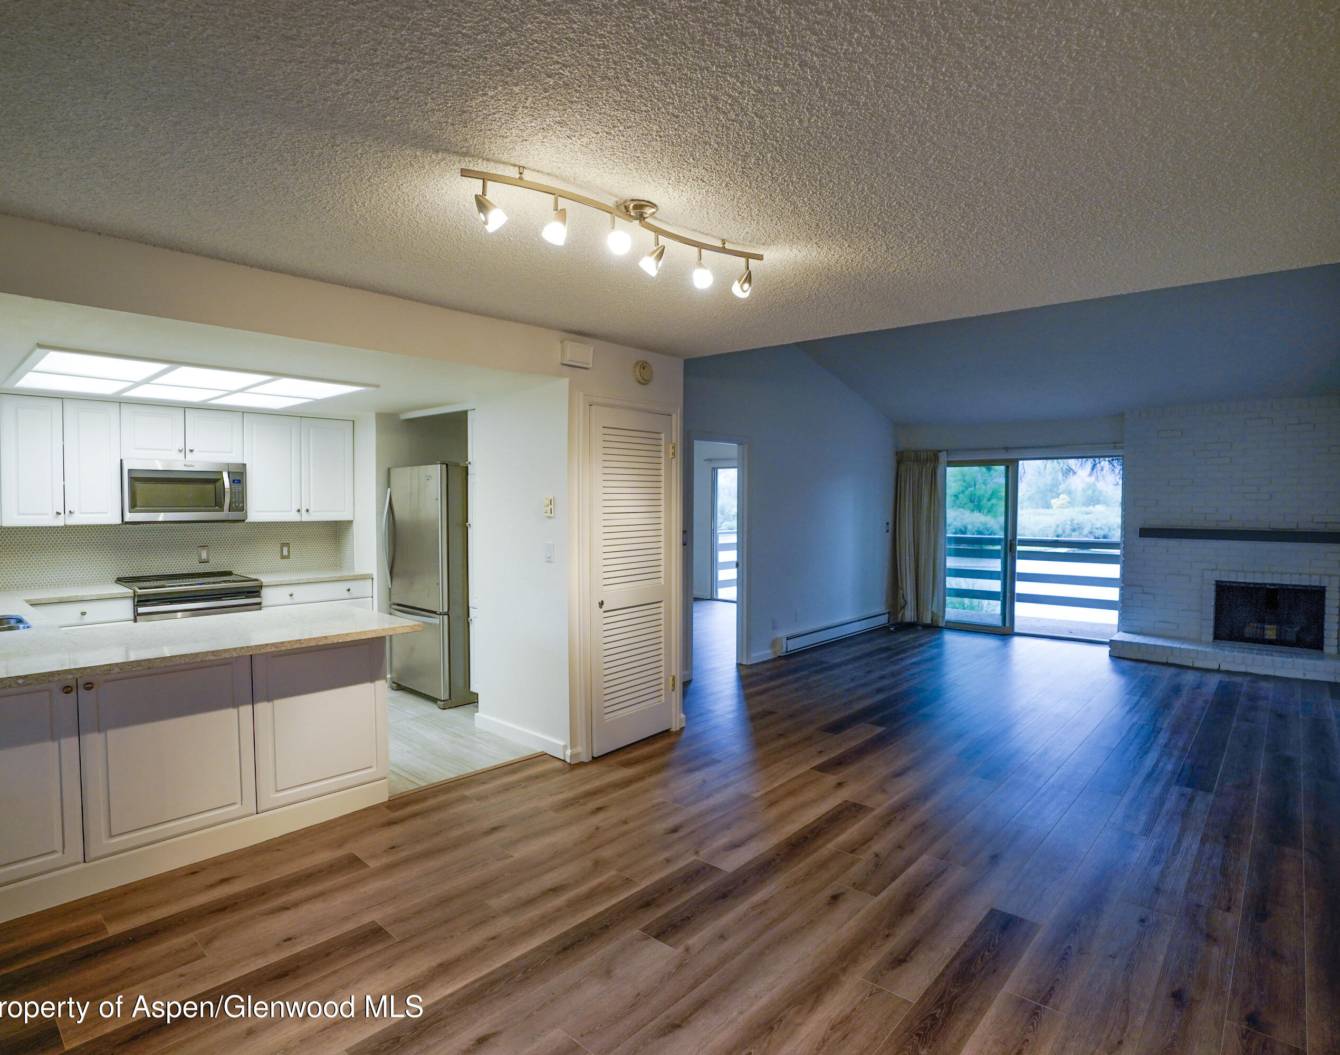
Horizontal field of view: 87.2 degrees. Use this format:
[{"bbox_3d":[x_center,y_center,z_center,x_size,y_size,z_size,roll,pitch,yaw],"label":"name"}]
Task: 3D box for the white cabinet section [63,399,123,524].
[{"bbox_3d":[-3.996,-0.435,4.836,0.325,0.820,0.297,2,3,42],"label":"white cabinet section"}]

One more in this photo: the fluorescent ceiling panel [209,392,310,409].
[{"bbox_3d":[-2.662,-0.826,4.582,0.620,0.030,0.425,2,3,42],"label":"fluorescent ceiling panel"}]

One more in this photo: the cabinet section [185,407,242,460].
[{"bbox_3d":[-3.511,-0.680,5.356,0.325,0.376,0.382,2,3,42],"label":"cabinet section"}]

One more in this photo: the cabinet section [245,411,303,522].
[{"bbox_3d":[-3.244,-0.466,5.658,0.325,0.834,0.420,2,3,42],"label":"cabinet section"}]

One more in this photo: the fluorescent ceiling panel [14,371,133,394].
[{"bbox_3d":[-3.315,-0.802,3.922,0.650,0.030,0.430,2,3,42],"label":"fluorescent ceiling panel"}]

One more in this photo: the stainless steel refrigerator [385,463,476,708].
[{"bbox_3d":[-1.712,0.414,5.598,0.750,1.765,0.800,2,3,42],"label":"stainless steel refrigerator"}]

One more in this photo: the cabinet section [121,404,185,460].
[{"bbox_3d":[-3.766,-0.668,5.078,0.325,0.378,0.374,2,3,42],"label":"cabinet section"}]

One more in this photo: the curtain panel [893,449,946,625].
[{"bbox_3d":[3.024,0.123,8.488,0.640,2.090,0.130,2,3,42],"label":"curtain panel"}]

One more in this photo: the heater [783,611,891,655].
[{"bbox_3d":[1.873,1.127,7.695,0.075,0.180,2.400,2,3,42],"label":"heater"}]

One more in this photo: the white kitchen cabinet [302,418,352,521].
[{"bbox_3d":[-2.913,-0.469,5.851,0.335,0.820,0.425,2,3,42],"label":"white kitchen cabinet"}]

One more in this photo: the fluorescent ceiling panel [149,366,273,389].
[{"bbox_3d":[-2.483,-0.797,3.794,0.680,0.030,0.400,2,3,42],"label":"fluorescent ceiling panel"}]

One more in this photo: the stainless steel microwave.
[{"bbox_3d":[-3.547,-0.258,5.107,0.400,0.425,0.748,2,3,42],"label":"stainless steel microwave"}]

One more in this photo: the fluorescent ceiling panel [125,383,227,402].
[{"bbox_3d":[-2.997,-0.814,4.254,0.620,0.030,0.400,2,3,42],"label":"fluorescent ceiling panel"}]

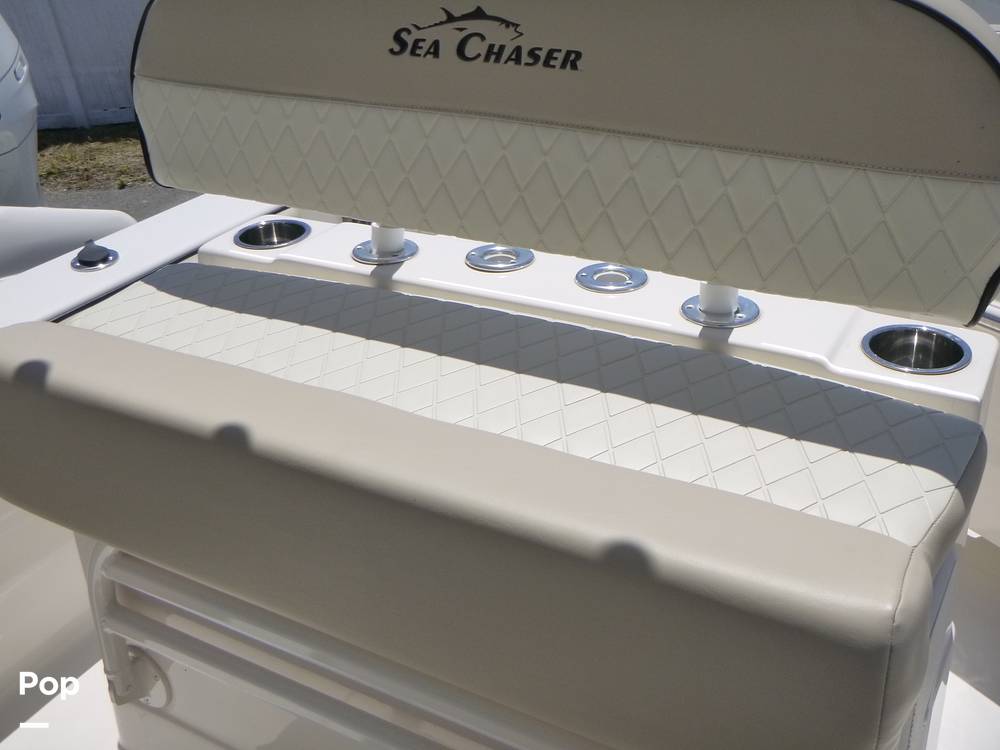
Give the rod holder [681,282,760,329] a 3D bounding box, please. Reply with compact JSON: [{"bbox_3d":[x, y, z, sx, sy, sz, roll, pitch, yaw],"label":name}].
[{"bbox_3d":[0.249,-0.093,1.168,0.086,0.050,0.086,13,33,24],"label":"rod holder"}]

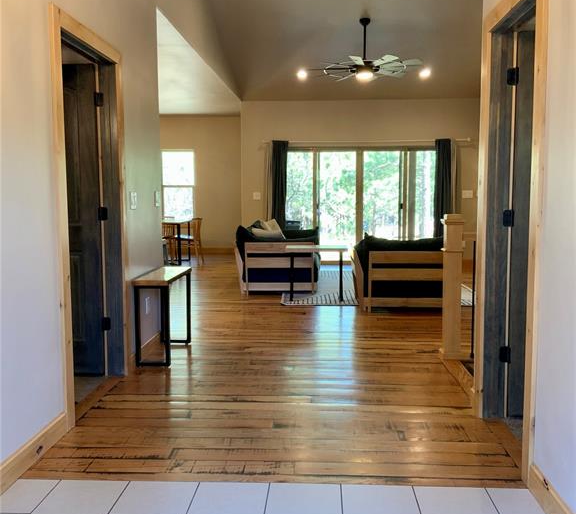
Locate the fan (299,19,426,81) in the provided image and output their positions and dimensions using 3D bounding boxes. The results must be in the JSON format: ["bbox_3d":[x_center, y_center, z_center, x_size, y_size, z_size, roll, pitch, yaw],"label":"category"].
[{"bbox_3d":[0.998,-2.667,8.283,1.520,0.780,1.520,0,6,3],"label":"fan"}]

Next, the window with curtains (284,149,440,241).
[{"bbox_3d":[1.227,-0.872,10.939,3.000,2.020,0.130,0,6,3],"label":"window with curtains"}]

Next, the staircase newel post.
[{"bbox_3d":[1.231,0.219,4.825,0.160,1.080,0.160,0,6,3],"label":"staircase newel post"}]

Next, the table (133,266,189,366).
[{"bbox_3d":[-0.953,0.443,4.991,0.255,0.622,0.800,0,6,3],"label":"table"}]

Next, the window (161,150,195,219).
[{"bbox_3d":[-2.156,-1.391,12.702,0.700,1.430,0.110,0,6,3],"label":"window"}]

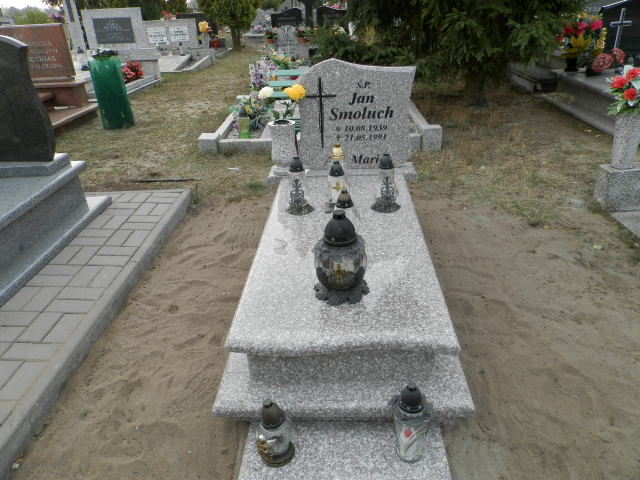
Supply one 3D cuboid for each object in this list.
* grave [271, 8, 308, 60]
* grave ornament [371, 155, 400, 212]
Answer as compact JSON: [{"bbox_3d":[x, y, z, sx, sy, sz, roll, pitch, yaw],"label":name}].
[{"bbox_3d":[-0.548,-3.690,8.300,0.680,0.950,0.500,0,26,3],"label":"grave"},{"bbox_3d":[0.368,-0.326,2.526,0.168,0.283,0.168,0,26,3],"label":"grave ornament"}]

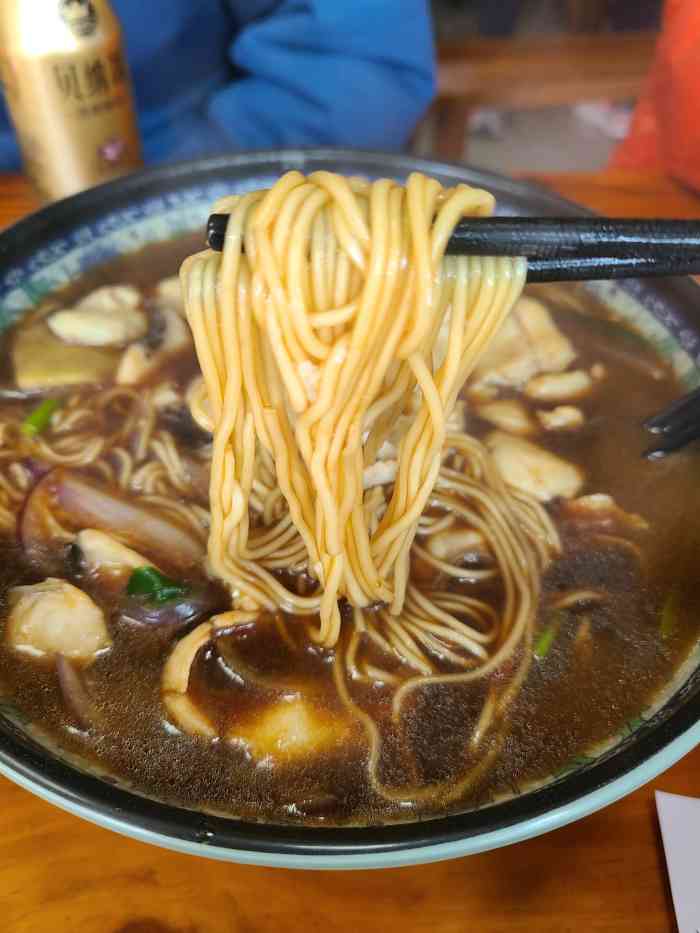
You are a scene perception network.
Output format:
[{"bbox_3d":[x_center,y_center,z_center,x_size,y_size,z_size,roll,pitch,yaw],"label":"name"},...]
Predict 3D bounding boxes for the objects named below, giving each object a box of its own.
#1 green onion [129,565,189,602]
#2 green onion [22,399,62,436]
[{"bbox_3d":[-0.047,0.029,0.172,0.014,0.005,0.007,10,49,6],"label":"green onion"},{"bbox_3d":[-0.093,-0.015,0.211,0.005,0.004,0.014,16,50,11],"label":"green onion"}]

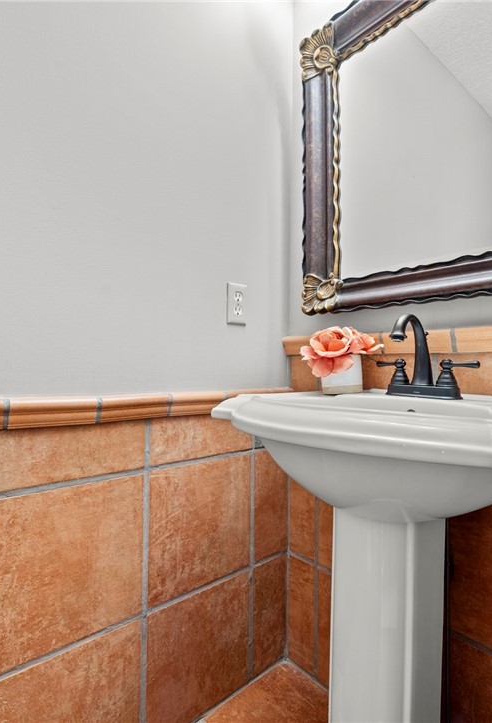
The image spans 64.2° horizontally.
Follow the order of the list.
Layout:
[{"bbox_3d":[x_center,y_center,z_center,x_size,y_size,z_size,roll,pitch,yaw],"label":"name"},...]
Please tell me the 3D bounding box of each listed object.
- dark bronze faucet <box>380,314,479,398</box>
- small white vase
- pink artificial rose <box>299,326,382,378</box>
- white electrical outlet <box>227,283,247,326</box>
[{"bbox_3d":[0.352,-0.012,0.825,0.155,0.174,0.222,2,-1,-42],"label":"dark bronze faucet"},{"bbox_3d":[0.232,0.031,0.949,0.092,0.087,0.092,-3,-2,14],"label":"small white vase"},{"bbox_3d":[0.227,-0.022,0.928,0.190,0.118,0.135,1,-1,14],"label":"pink artificial rose"},{"bbox_3d":[-0.023,-0.156,1.079,0.070,0.115,0.007,2,-1,-42],"label":"white electrical outlet"}]

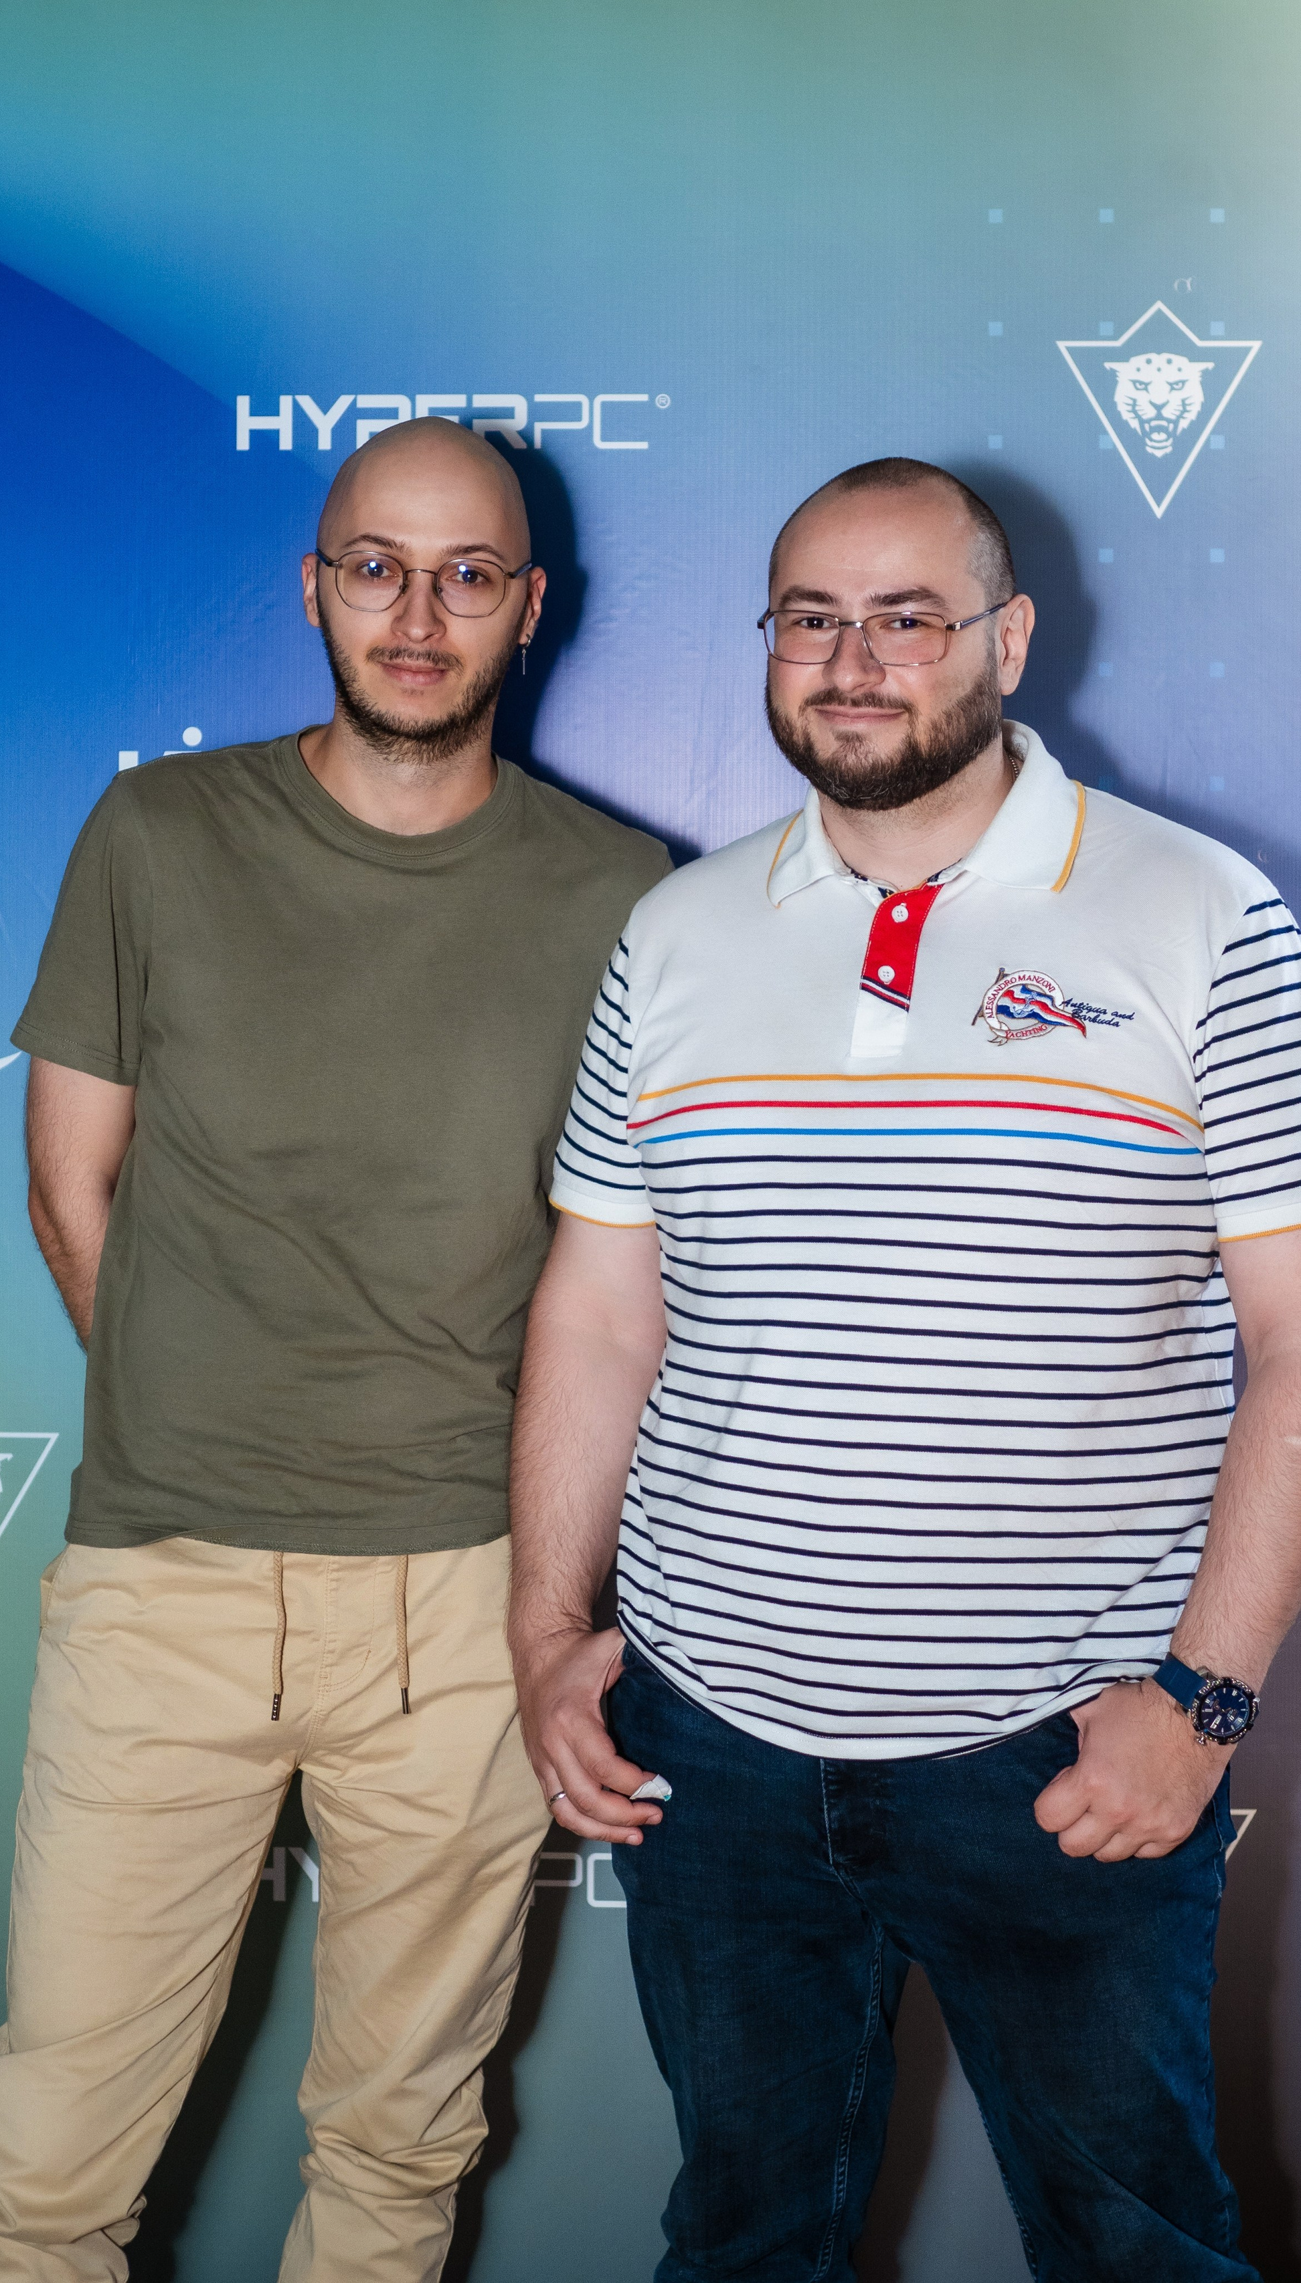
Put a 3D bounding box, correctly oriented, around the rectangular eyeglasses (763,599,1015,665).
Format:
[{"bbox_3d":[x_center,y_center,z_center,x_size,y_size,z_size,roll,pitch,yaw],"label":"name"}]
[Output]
[{"bbox_3d":[0.163,-0.353,2.259,0.143,0.042,0.143,4,19,24],"label":"rectangular eyeglasses"}]

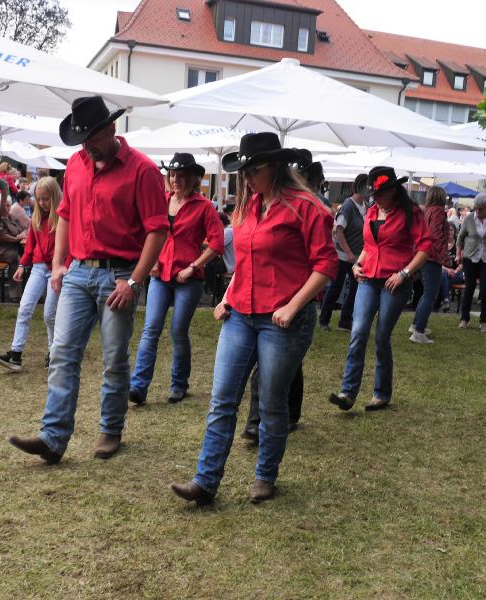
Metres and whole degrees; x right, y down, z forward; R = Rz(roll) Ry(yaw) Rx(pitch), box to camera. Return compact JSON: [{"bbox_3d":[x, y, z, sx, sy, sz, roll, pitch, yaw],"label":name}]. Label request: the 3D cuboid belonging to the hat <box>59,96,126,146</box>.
[{"bbox_3d":[-0.751,-0.889,3.189,0.290,0.160,0.350,12,38,37],"label":"hat"}]

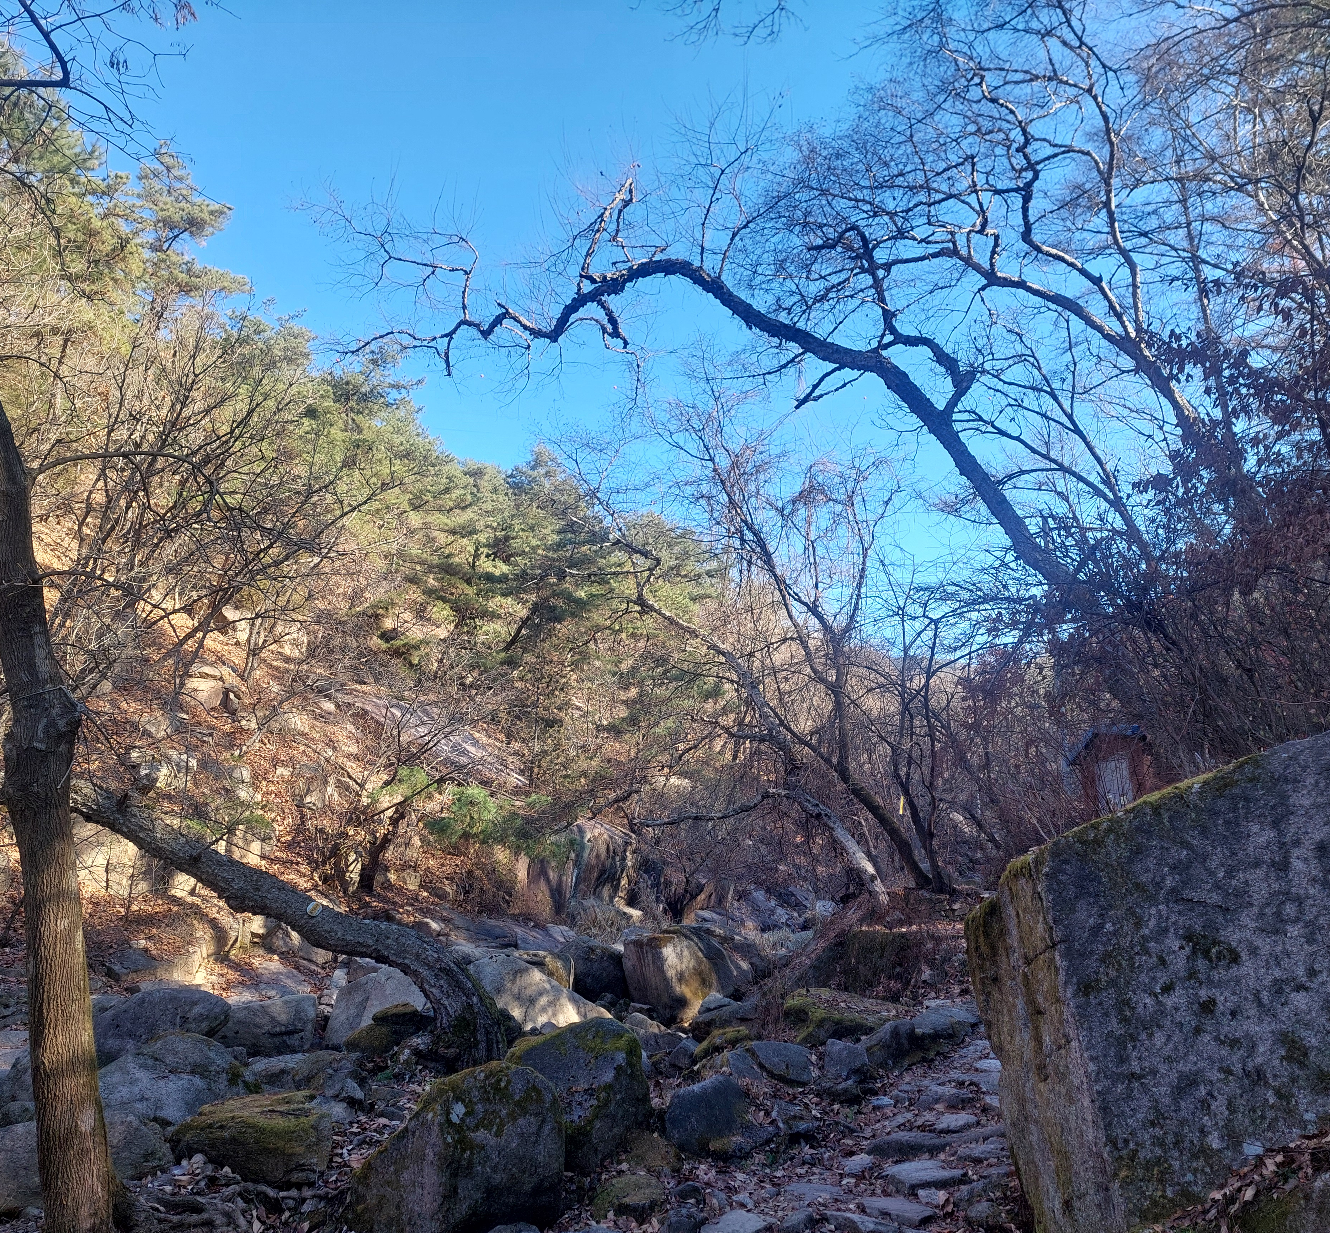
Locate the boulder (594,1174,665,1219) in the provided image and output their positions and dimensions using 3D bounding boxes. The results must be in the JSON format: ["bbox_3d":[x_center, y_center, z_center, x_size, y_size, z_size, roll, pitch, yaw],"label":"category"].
[{"bbox_3d":[-0.146,2.338,4.785,0.298,0.141,0.239,0,-10,0],"label":"boulder"}]

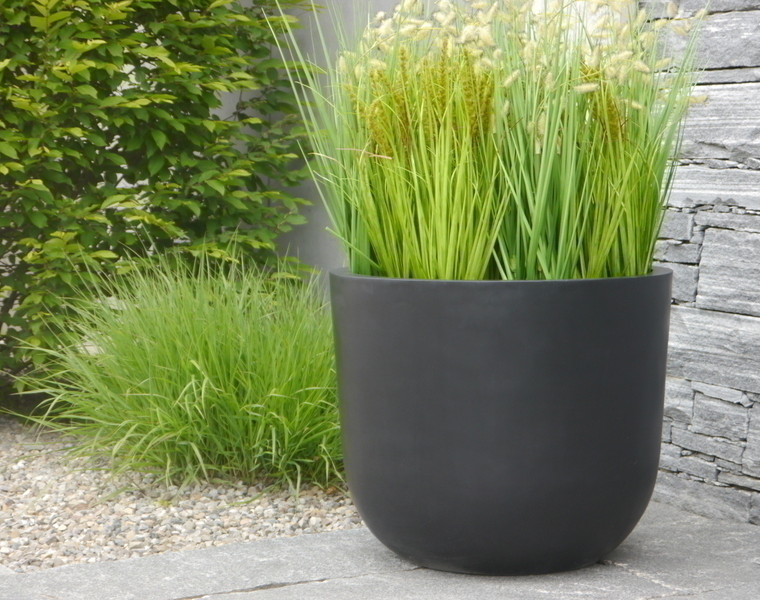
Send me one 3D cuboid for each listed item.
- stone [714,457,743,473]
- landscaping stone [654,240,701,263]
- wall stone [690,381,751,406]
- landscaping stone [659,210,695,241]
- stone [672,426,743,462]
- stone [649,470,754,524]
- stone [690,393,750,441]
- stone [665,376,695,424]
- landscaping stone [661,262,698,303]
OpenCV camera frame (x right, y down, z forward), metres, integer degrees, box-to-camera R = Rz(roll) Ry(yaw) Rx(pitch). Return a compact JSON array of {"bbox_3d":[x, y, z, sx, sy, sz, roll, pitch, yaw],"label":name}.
[{"bbox_3d":[0.748,0.345,4.061,0.060,0.019,0.085,0,4,-31],"label":"stone"},{"bbox_3d":[0.676,-0.104,4.213,0.100,0.042,0.156,0,4,-31],"label":"landscaping stone"},{"bbox_3d":[0.745,0.194,4.094,0.090,0.028,0.170,0,4,-31],"label":"wall stone"},{"bbox_3d":[0.676,-0.162,4.213,0.100,0.063,0.117,0,4,-31],"label":"landscaping stone"},{"bbox_3d":[0.734,0.307,4.131,0.110,0.043,0.229,0,4,-31],"label":"stone"},{"bbox_3d":[0.735,0.416,4.171,0.150,0.066,0.339,0,4,-31],"label":"stone"},{"bbox_3d":[0.760,0.245,4.098,0.120,0.080,0.171,0,4,-31],"label":"stone"},{"bbox_3d":[0.682,0.215,4.217,0.110,0.090,0.106,0,4,-31],"label":"stone"},{"bbox_3d":[0.677,-0.040,4.222,0.110,0.079,0.156,0,4,-31],"label":"landscaping stone"}]

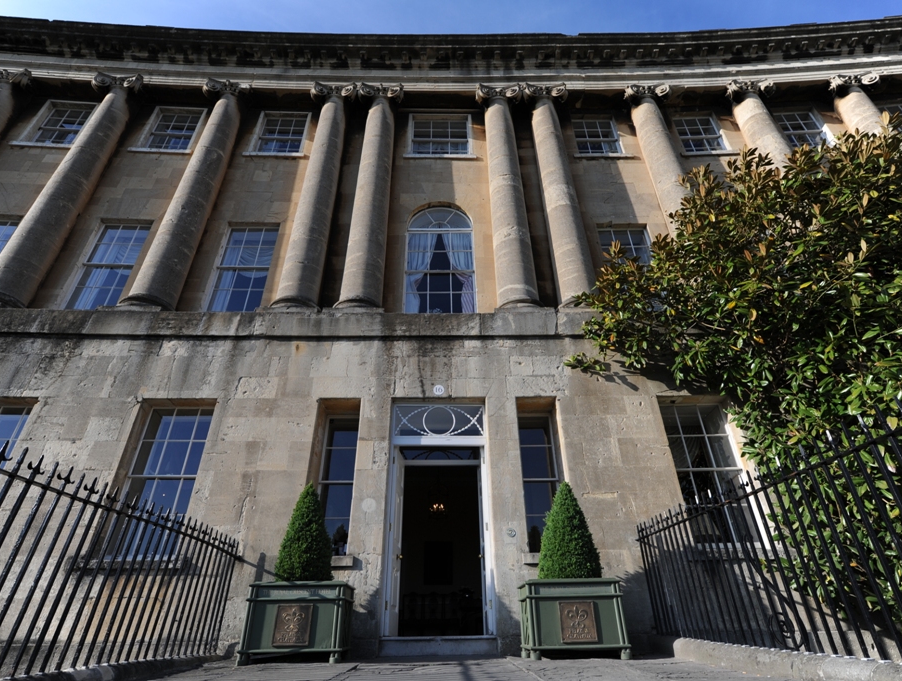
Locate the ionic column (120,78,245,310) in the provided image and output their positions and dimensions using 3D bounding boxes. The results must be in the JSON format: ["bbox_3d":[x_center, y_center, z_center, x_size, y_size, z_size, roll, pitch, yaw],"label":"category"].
[{"bbox_3d":[-5.428,-3.196,10.159,1.080,6.720,0.980,1,-30,-3],"label":"ionic column"}]

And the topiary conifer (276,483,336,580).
[{"bbox_3d":[-1.706,2.351,5.871,0.677,1.202,0.677,-1,-32,0],"label":"topiary conifer"}]

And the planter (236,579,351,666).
[{"bbox_3d":[-1.650,3.157,5.398,1.057,0.747,0.740,-1,-32,0],"label":"planter"}]

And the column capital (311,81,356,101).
[{"bbox_3d":[-2.875,-5.845,11.849,1.060,0.470,0.920,1,-30,-2],"label":"column capital"}]

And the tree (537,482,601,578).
[{"bbox_3d":[1.395,2.340,5.927,0.744,1.216,0.744,-1,-32,0],"label":"tree"}]

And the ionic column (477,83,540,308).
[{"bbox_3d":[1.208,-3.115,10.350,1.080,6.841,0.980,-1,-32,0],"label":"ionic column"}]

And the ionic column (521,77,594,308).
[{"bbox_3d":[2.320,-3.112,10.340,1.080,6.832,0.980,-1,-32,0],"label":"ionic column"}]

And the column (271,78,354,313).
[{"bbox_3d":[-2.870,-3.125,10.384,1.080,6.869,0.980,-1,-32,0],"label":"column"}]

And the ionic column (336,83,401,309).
[{"bbox_3d":[-1.686,-3.155,10.288,1.080,6.720,0.980,1,-30,-2],"label":"ionic column"}]

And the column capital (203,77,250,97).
[{"bbox_3d":[-5.453,-5.882,11.746,1.060,0.470,0.920,1,-30,-3],"label":"column capital"}]

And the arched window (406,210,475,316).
[{"bbox_3d":[-0.223,-1.621,9.902,1.420,3.000,0.220,0,-30,-1],"label":"arched window"}]

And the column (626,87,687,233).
[{"bbox_3d":[4.890,-3.155,10.392,1.080,6.720,0.980,-1,-30,0],"label":"column"}]

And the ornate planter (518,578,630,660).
[{"bbox_3d":[1.358,3.151,5.451,1.032,0.744,0.740,-1,-32,0],"label":"ornate planter"}]

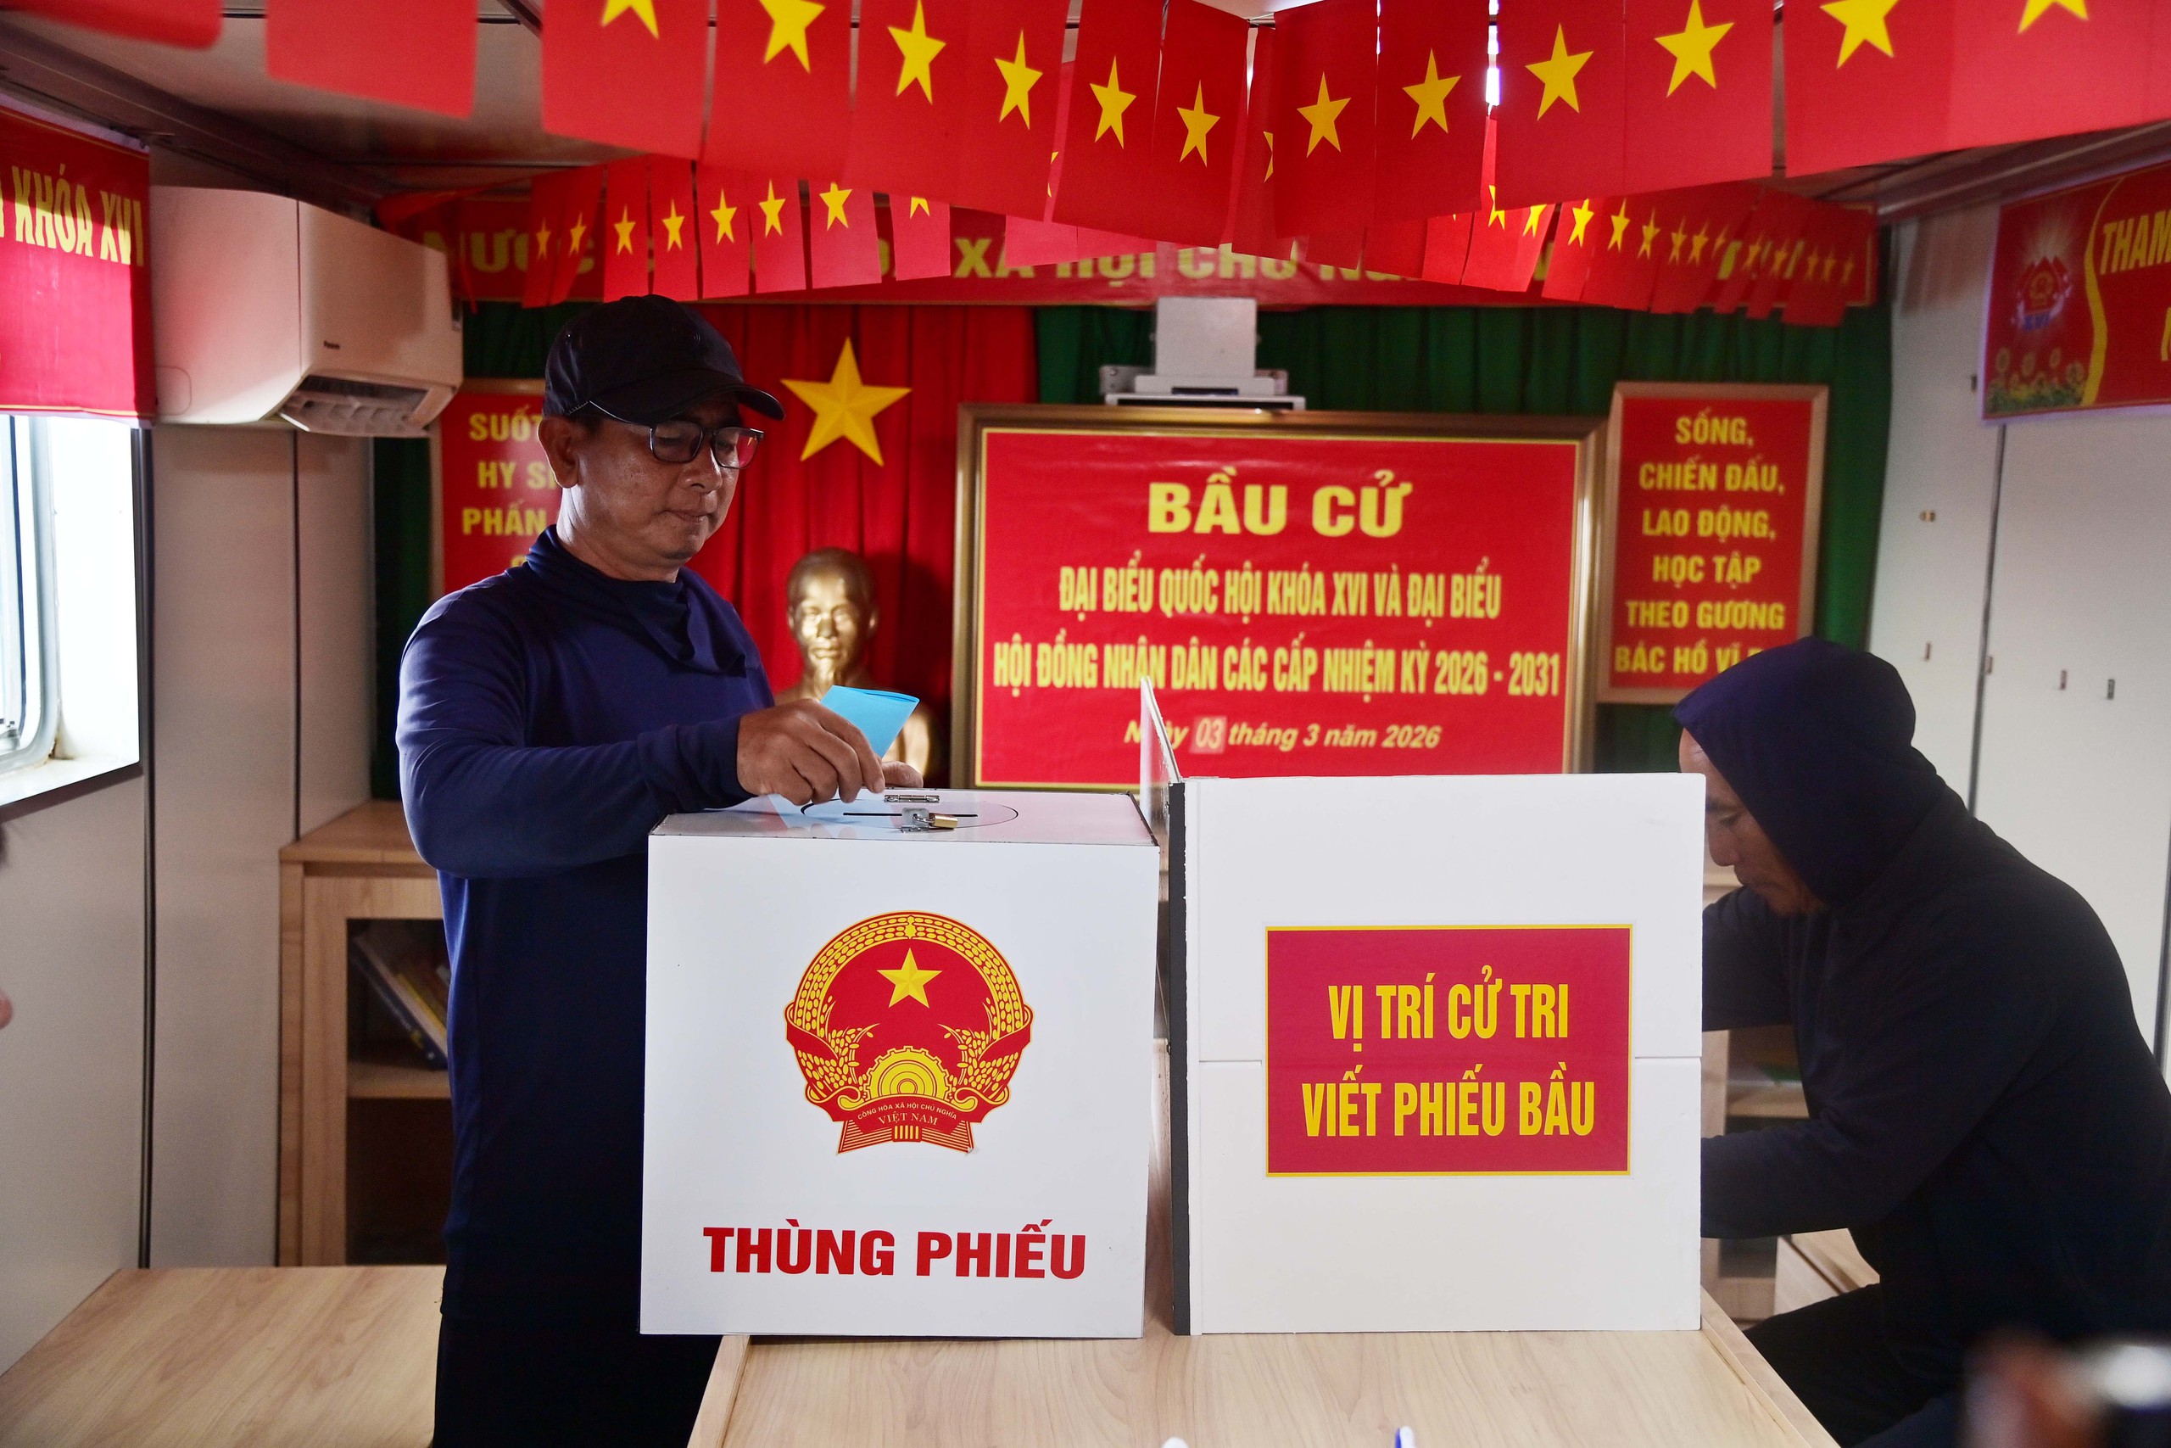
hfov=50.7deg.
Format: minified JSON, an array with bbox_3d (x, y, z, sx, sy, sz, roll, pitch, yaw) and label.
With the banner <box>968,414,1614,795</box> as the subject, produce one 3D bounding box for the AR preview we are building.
[{"bbox_3d":[0.321,-0.170,3.770,1.059,0.674,0.045,1,3,-3],"label":"banner"}]

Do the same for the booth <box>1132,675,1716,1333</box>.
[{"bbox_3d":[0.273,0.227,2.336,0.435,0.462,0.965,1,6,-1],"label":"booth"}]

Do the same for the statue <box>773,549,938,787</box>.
[{"bbox_3d":[-0.369,-0.047,3.599,0.250,0.461,0.190,2,6,9],"label":"statue"}]

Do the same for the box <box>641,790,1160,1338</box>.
[{"bbox_3d":[-0.156,0.278,1.990,0.404,0.405,0.318,1,6,-3],"label":"box"}]

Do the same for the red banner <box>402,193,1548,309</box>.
[{"bbox_3d":[0.104,-0.764,3.732,2.396,0.170,0.020,0,6,-3],"label":"red banner"}]

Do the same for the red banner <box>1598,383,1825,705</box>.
[{"bbox_3d":[1.063,-0.297,3.862,0.362,0.540,0.030,1,6,-3],"label":"red banner"}]

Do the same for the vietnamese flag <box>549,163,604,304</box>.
[{"bbox_3d":[-0.736,-0.708,3.329,0.020,0.197,0.133,14,-2,-32],"label":"vietnamese flag"}]

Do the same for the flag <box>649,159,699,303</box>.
[{"bbox_3d":[-0.562,-0.677,3.134,0.020,0.197,0.133,-3,7,-38],"label":"flag"}]

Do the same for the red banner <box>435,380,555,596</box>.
[{"bbox_3d":[-0.890,-0.289,3.773,0.362,0.540,0.030,1,6,-3],"label":"red banner"}]

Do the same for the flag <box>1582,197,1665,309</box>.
[{"bbox_3d":[0.709,-0.652,3.027,0.020,0.197,0.133,24,17,32],"label":"flag"}]

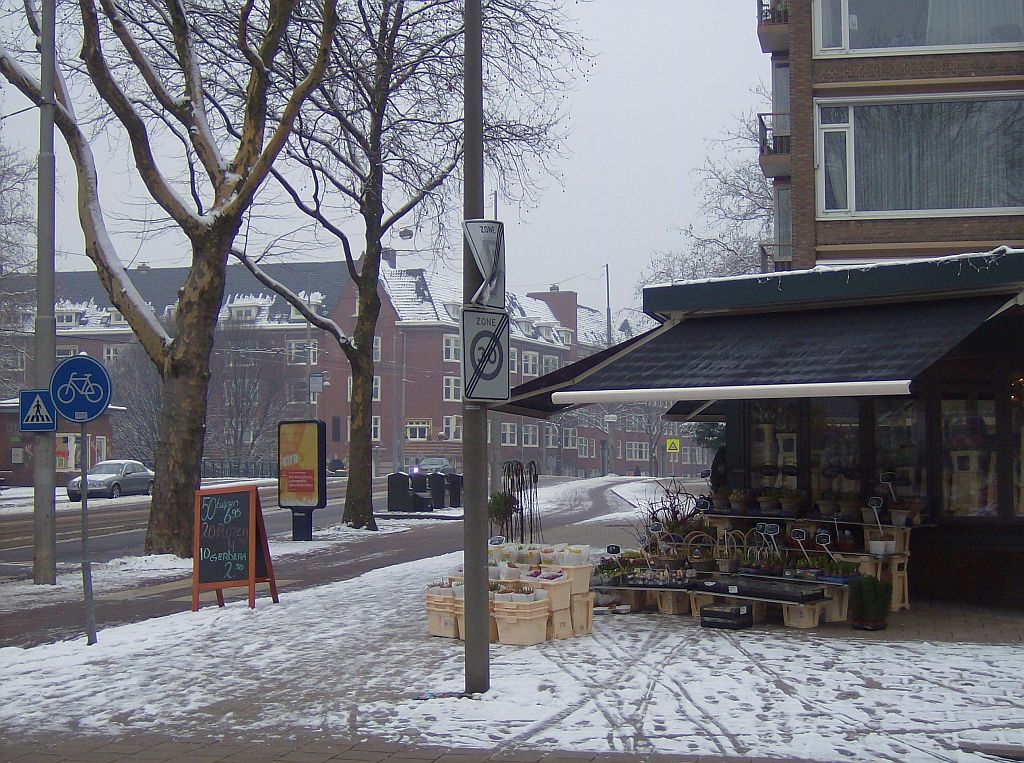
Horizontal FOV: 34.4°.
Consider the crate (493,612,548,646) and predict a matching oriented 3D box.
[{"bbox_3d":[0.081,2.058,13.743,0.365,0.235,0.305,-2,-3,32],"label":"crate"}]

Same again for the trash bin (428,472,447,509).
[{"bbox_3d":[-2.369,3.447,52.493,0.580,1.170,0.620,-1,-3,3],"label":"trash bin"}]

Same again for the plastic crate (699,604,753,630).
[{"bbox_3d":[2.015,2.198,15.436,0.400,0.200,0.270,-2,-3,35],"label":"plastic crate"}]

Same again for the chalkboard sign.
[{"bbox_3d":[-2.913,1.777,17.499,0.710,1.250,0.560,-2,-3,22],"label":"chalkboard sign"}]

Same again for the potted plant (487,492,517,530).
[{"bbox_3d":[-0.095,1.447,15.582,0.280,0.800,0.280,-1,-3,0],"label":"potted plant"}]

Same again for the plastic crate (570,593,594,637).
[{"bbox_3d":[0.494,2.022,14.413,0.310,0.360,0.370,-2,-3,34],"label":"plastic crate"}]

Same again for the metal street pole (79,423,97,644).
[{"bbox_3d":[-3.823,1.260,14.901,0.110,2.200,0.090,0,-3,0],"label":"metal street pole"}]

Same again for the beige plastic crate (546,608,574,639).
[{"bbox_3d":[0.309,2.072,14.150,0.310,0.240,0.370,-2,-3,34],"label":"beige plastic crate"}]

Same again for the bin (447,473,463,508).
[{"bbox_3d":[-1.818,3.471,53.090,0.580,1.170,0.620,-1,-3,3],"label":"bin"}]

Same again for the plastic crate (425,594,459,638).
[{"bbox_3d":[-0.524,2.034,14.335,0.345,0.350,0.305,-3,-3,40],"label":"plastic crate"}]

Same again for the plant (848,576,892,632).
[{"bbox_3d":[3.297,2.028,15.218,0.390,0.500,0.370,-1,-3,11],"label":"plant"}]

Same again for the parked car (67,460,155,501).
[{"bbox_3d":[-15.299,3.750,63.504,1.820,1.460,4.850,-1,-3,12],"label":"parked car"}]

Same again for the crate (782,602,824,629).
[{"bbox_3d":[2.717,2.175,15.480,0.280,0.240,0.300,-2,-3,37],"label":"crate"}]

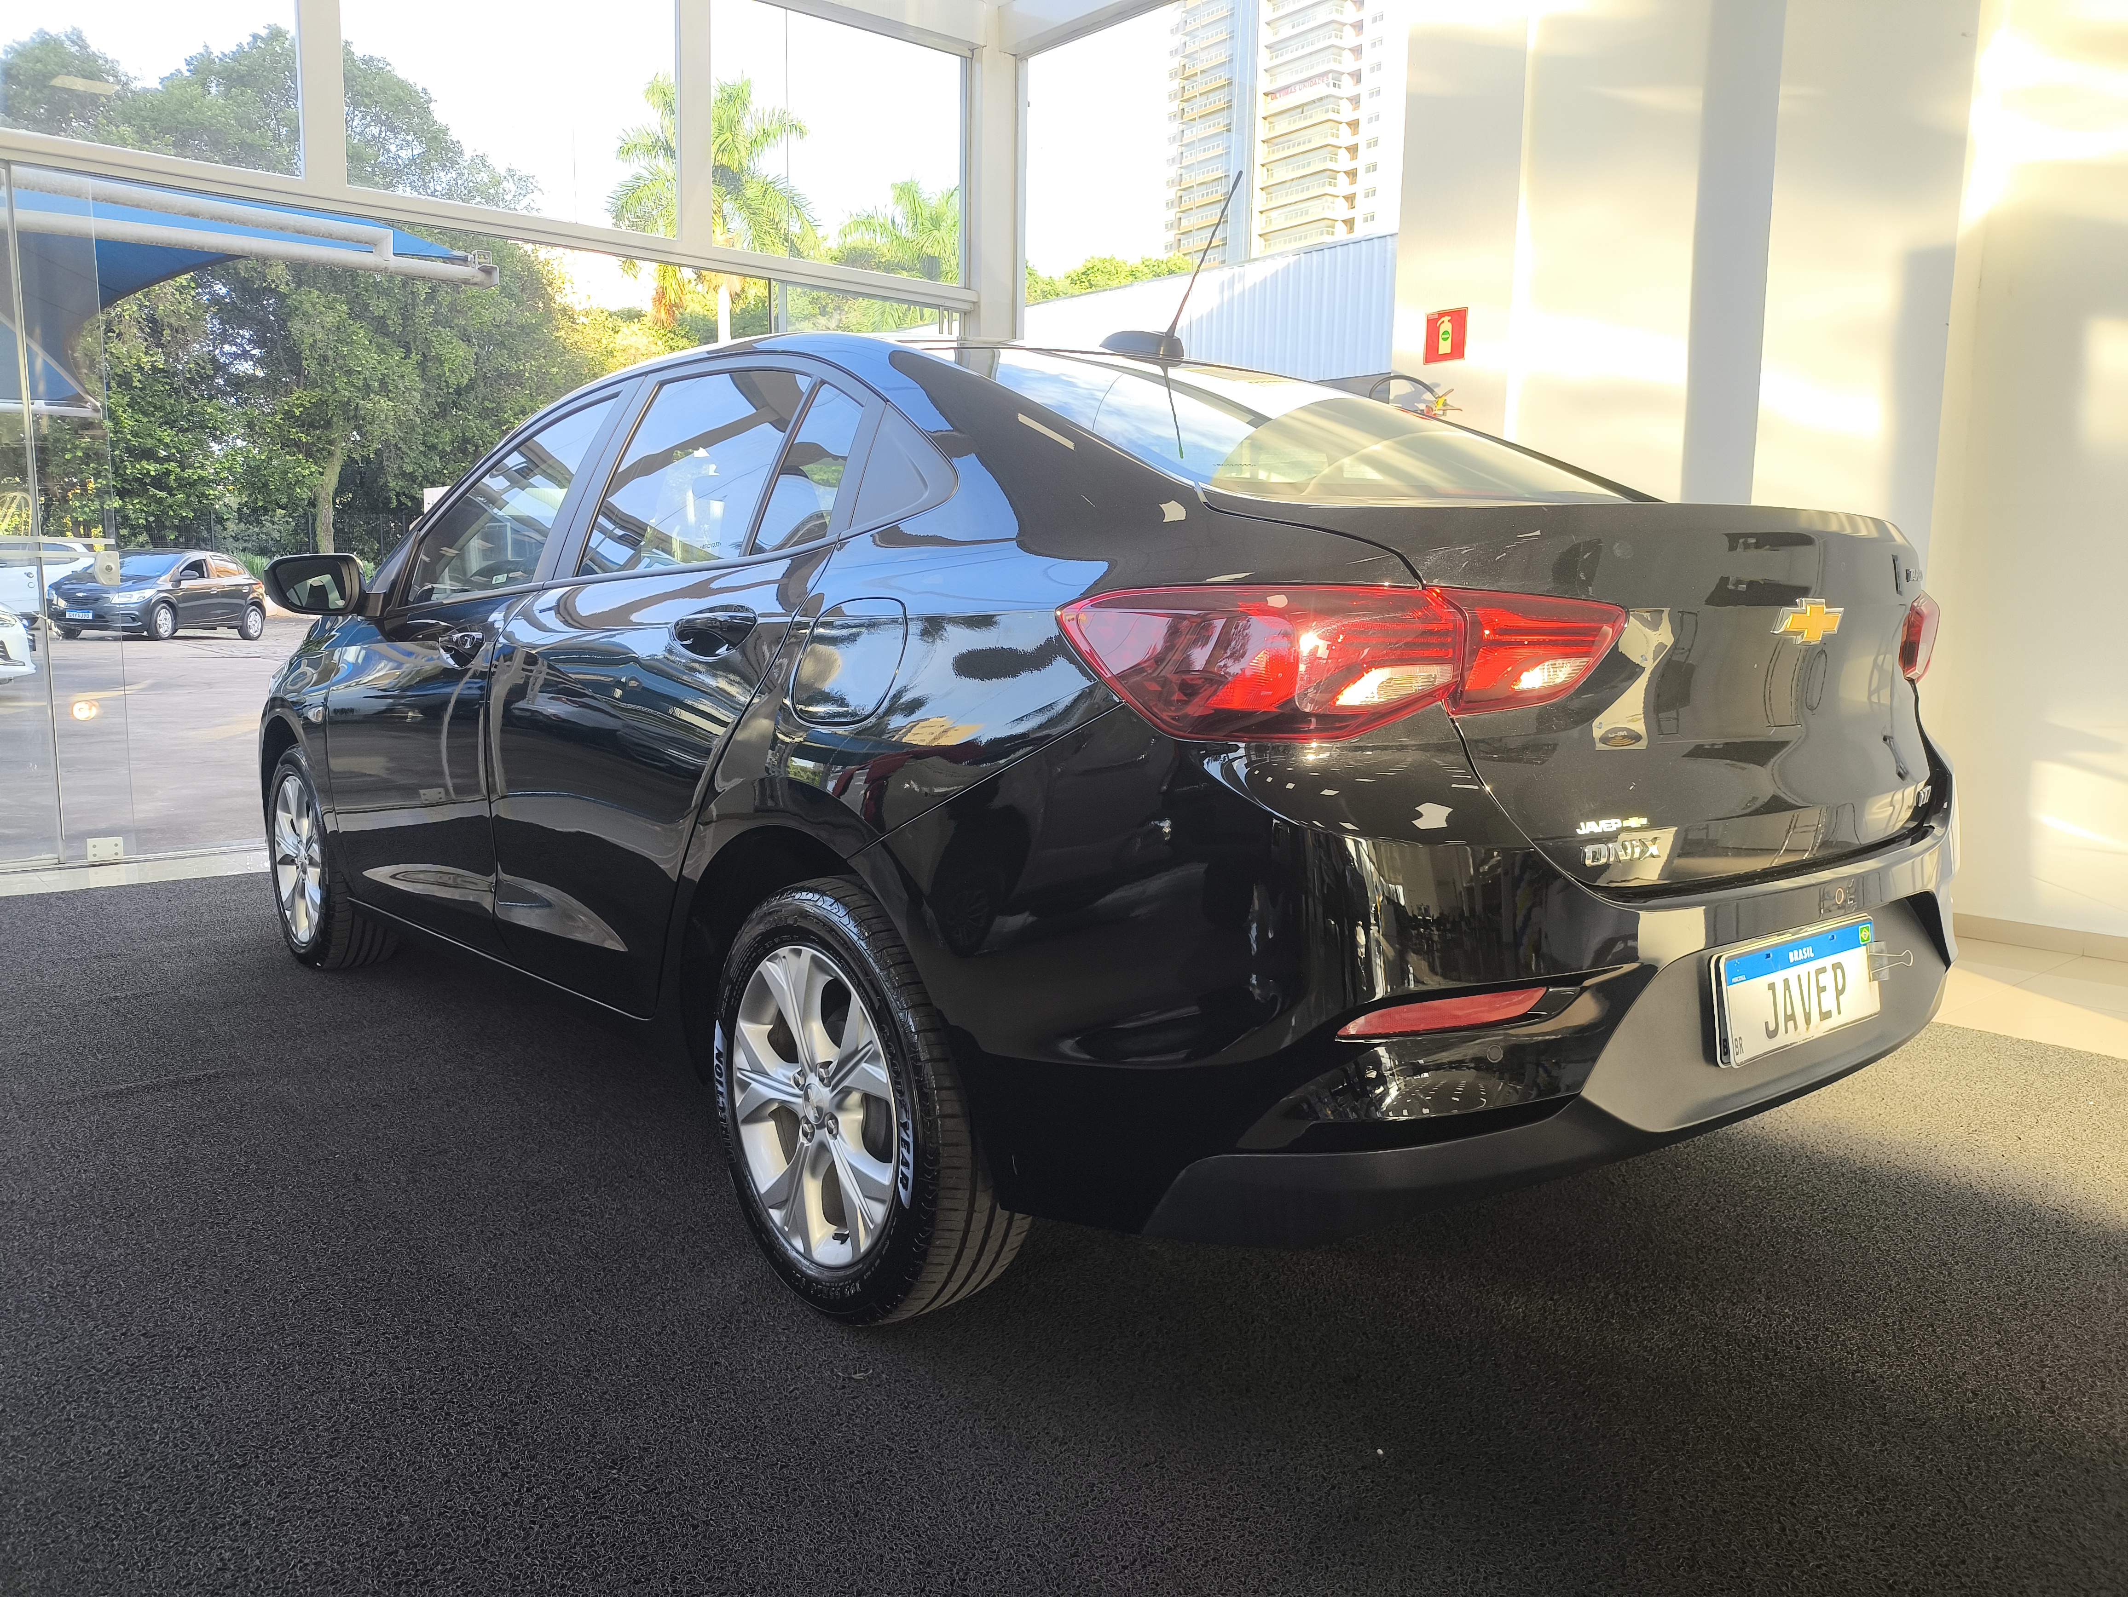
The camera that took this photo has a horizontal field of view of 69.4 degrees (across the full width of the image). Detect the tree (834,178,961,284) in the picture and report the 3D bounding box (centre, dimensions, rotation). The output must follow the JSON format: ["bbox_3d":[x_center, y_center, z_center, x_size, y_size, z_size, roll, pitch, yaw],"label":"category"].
[{"bbox_3d":[-4.659,-14.332,55.320,6.610,14.900,6.610,1,8,0],"label":"tree"}]

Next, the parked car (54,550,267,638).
[{"bbox_3d":[-14.794,-3.317,25.145,1.730,1.475,3.950,1,8,2],"label":"parked car"}]

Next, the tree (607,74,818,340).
[{"bbox_3d":[-10.394,-13.515,46.406,6.140,15.640,6.140,1,8,0],"label":"tree"}]

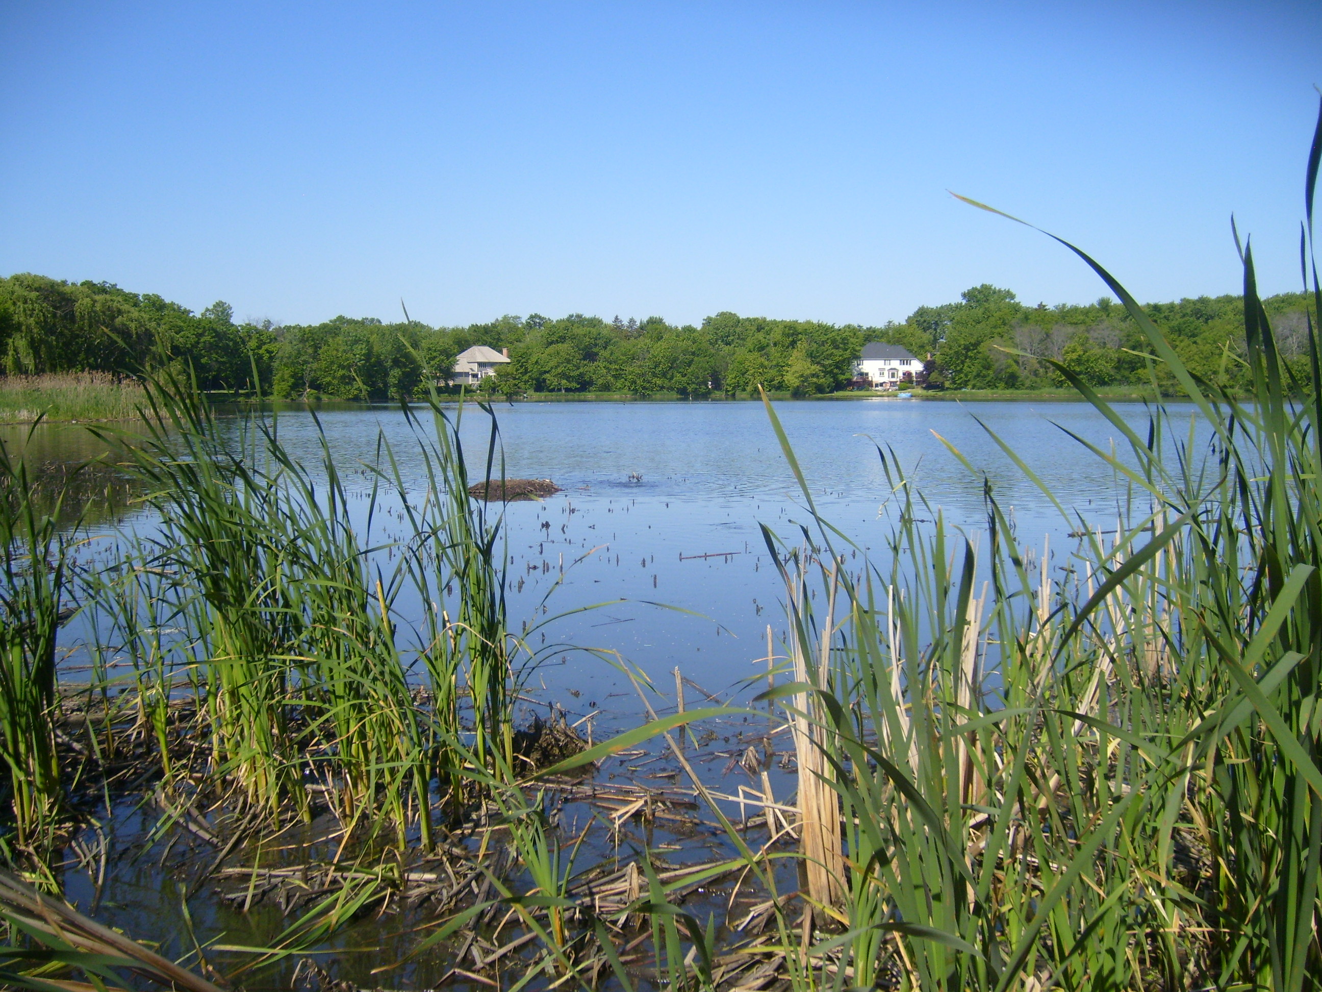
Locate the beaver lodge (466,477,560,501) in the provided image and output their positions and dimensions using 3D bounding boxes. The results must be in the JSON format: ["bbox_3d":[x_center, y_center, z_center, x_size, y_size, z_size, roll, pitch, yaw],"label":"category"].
[{"bbox_3d":[-2.537,-0.170,23.200,1.620,0.260,1.300,0,4,0],"label":"beaver lodge"}]

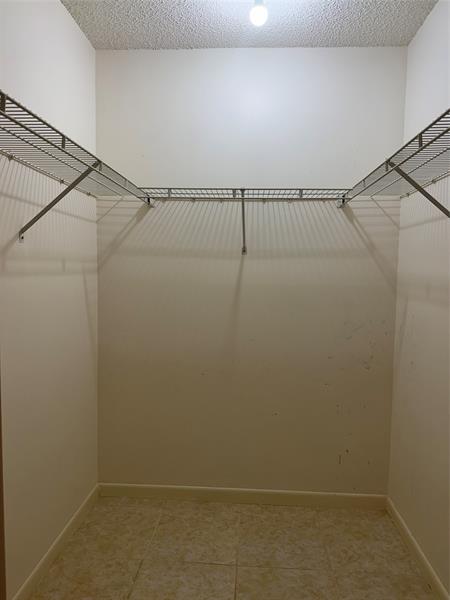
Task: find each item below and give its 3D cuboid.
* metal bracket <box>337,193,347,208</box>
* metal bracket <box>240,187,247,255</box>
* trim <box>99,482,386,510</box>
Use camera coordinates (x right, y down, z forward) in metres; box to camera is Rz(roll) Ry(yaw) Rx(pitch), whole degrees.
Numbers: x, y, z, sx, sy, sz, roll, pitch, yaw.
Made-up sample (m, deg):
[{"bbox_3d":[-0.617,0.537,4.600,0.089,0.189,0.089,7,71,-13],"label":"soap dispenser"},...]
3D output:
[{"bbox_3d":[0.611,-0.515,2.162,0.044,0.070,0.050,1,4,4],"label":"metal bracket"},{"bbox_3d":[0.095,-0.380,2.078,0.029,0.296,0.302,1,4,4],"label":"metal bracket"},{"bbox_3d":[0.082,1.093,2.320,1.621,0.080,0.014,1,4,4],"label":"trim"}]

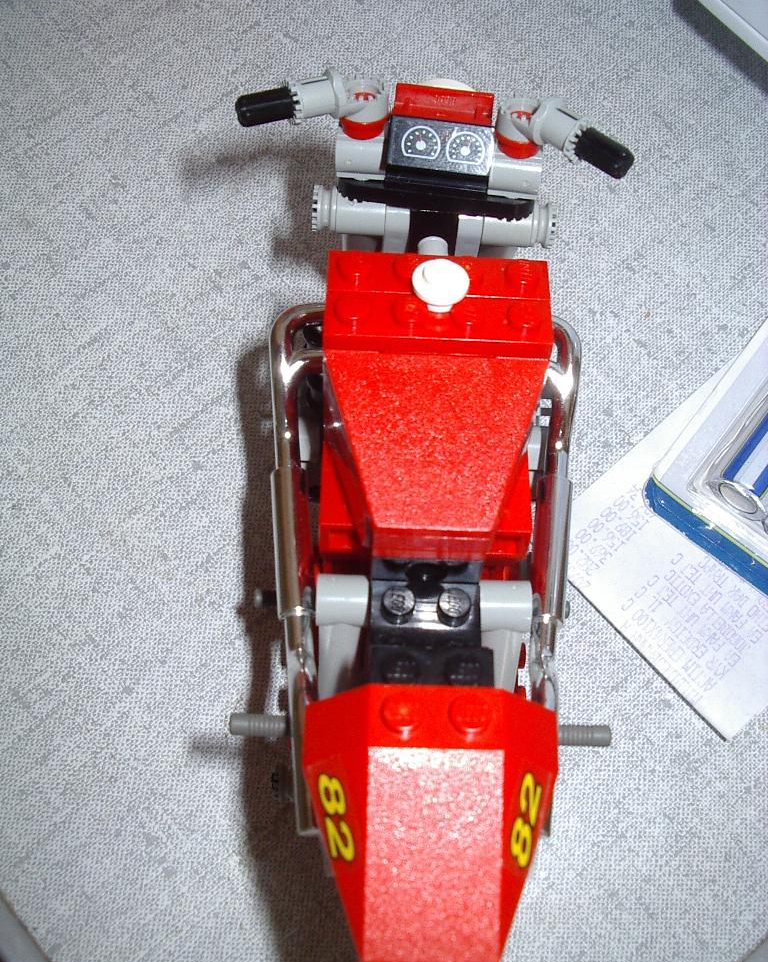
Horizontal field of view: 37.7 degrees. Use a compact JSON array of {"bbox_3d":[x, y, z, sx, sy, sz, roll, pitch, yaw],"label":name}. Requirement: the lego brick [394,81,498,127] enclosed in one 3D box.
[{"bbox_3d":[0.010,-0.059,0.182,0.016,0.007,0.008,7,58,2],"label":"lego brick"}]

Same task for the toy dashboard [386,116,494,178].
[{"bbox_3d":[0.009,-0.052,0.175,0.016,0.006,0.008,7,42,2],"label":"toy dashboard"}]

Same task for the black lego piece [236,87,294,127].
[{"bbox_3d":[-0.018,-0.055,0.165,0.010,0.005,0.005,-17,60,-13],"label":"black lego piece"}]

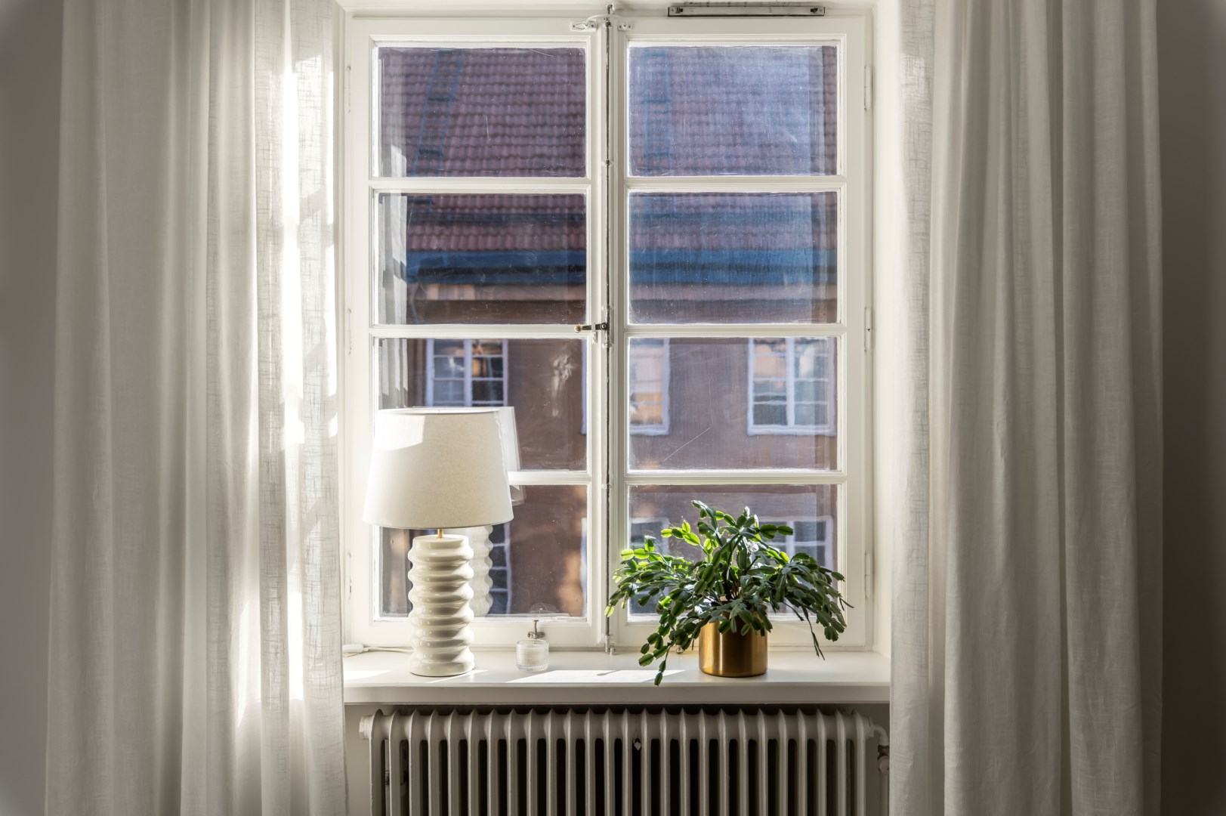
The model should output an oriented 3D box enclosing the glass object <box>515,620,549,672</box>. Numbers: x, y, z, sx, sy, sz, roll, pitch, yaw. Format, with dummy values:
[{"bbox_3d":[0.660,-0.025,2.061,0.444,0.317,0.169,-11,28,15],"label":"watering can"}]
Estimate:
[{"bbox_3d":[-0.204,0.596,2.750,0.083,0.126,0.083,0,0,0],"label":"glass object"}]

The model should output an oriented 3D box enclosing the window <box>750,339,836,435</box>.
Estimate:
[{"bbox_3d":[2.793,-0.422,17.000,1.368,1.675,0.150,0,0,0],"label":"window"}]

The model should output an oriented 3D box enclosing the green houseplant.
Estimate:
[{"bbox_3d":[0.287,0.446,2.710,0.605,0.425,0.460,0,0,0],"label":"green houseplant"}]

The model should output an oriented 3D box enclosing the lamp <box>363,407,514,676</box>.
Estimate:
[{"bbox_3d":[-0.442,0.333,2.750,0.380,0.650,0.380,0,0,0],"label":"lamp"}]

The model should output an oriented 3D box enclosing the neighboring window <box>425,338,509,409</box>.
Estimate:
[{"bbox_3d":[-2.277,-0.422,17.000,1.286,1.675,0.150,0,0,0],"label":"neighboring window"}]

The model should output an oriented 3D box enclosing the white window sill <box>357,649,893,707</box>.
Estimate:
[{"bbox_3d":[-0.005,0.683,2.770,1.420,0.050,0.340,0,0,0],"label":"white window sill"}]

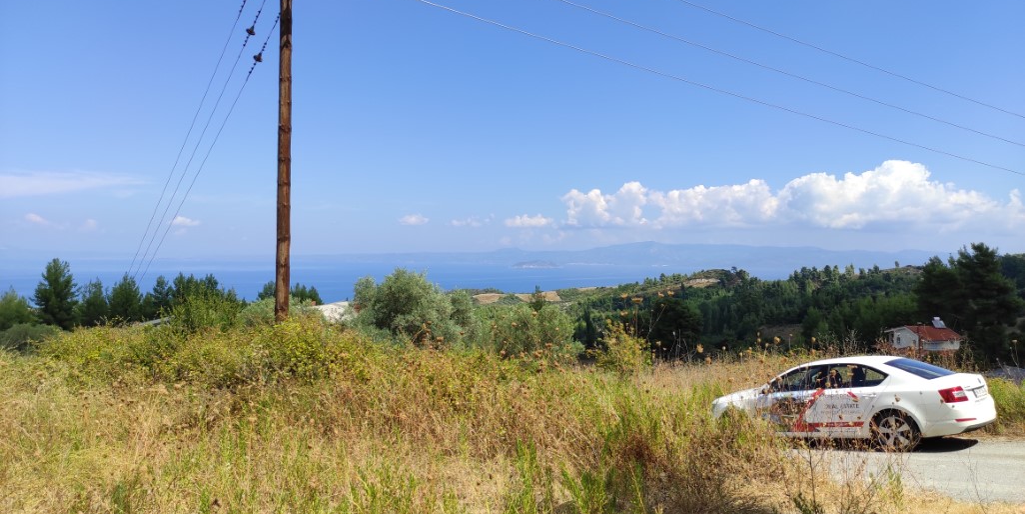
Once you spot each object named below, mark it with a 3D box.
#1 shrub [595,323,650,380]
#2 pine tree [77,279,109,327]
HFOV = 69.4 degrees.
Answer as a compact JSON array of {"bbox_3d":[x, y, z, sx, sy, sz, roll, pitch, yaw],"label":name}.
[{"bbox_3d":[2.259,1.935,15.000,1.130,1.260,1.100,0,1,0],"label":"shrub"},{"bbox_3d":[-32.368,3.887,57.000,2.460,4.310,2.500,0,1,0],"label":"pine tree"}]

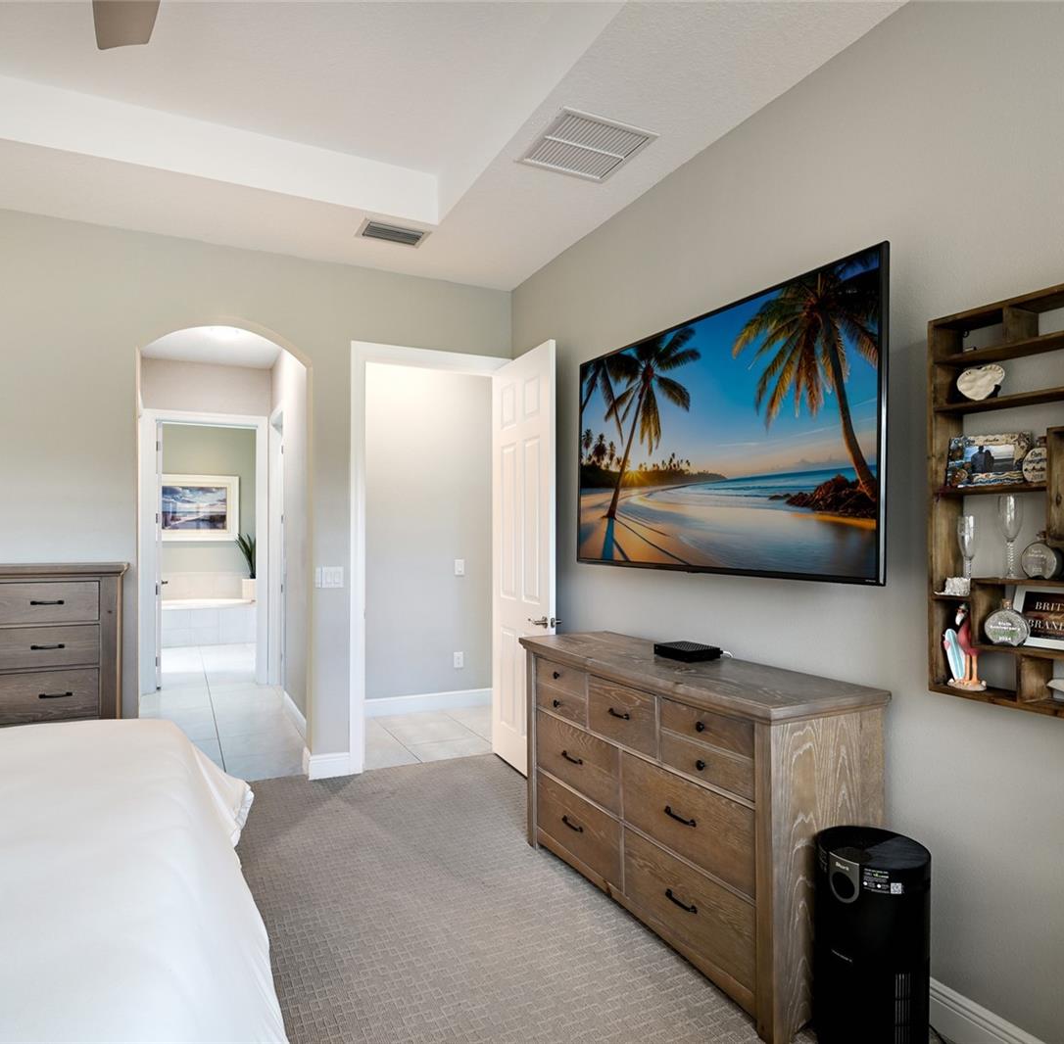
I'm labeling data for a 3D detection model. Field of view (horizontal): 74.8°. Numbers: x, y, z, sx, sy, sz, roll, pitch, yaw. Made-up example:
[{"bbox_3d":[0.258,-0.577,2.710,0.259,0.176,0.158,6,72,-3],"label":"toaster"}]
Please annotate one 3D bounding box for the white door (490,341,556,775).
[{"bbox_3d":[-0.064,0.262,4.207,0.040,2.445,0.815,0,-1,-26],"label":"white door"}]

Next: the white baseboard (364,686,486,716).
[{"bbox_3d":[-0.795,1.448,5.586,1.160,0.130,0.016,0,-1,-26],"label":"white baseboard"}]

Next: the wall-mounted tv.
[{"bbox_3d":[0.668,-0.318,2.915,0.050,1.041,1.810,0,-1,-26],"label":"wall-mounted tv"}]

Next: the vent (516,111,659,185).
[{"bbox_3d":[0.218,-1.537,2.883,0.440,0.020,0.429,0,-1,-26],"label":"vent"}]

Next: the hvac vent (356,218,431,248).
[{"bbox_3d":[-0.740,-1.528,3.717,0.349,0.020,0.242,0,-1,-26],"label":"hvac vent"}]

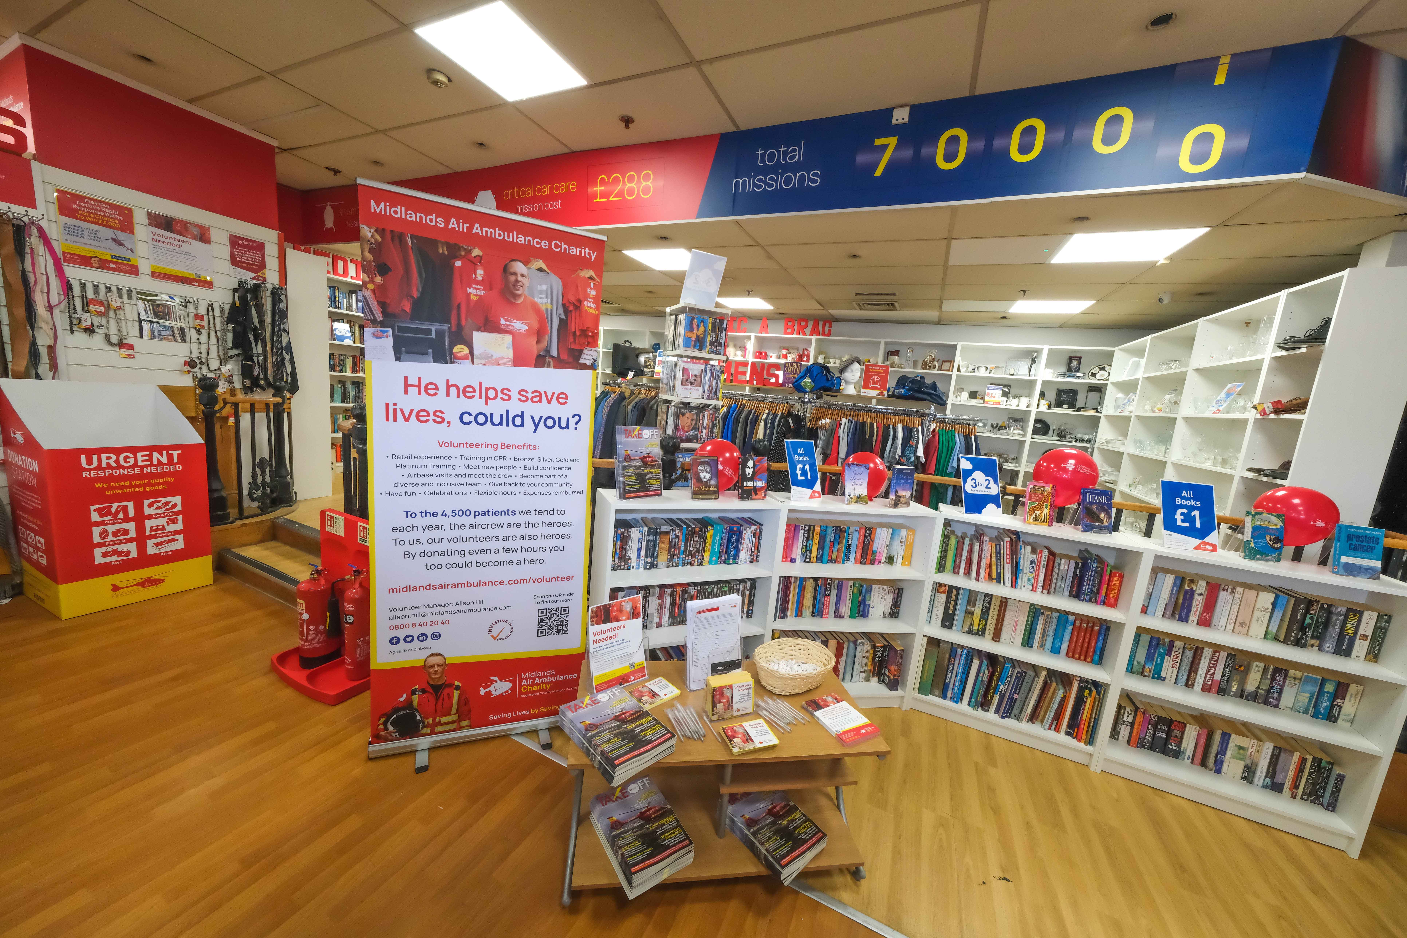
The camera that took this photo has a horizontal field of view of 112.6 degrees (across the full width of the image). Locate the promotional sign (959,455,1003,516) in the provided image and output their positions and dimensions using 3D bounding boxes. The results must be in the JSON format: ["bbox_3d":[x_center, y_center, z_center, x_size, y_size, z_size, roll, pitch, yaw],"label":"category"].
[{"bbox_3d":[1.432,0.087,2.419,0.212,0.298,0.030,4,-12,-8],"label":"promotional sign"}]

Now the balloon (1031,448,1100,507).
[{"bbox_3d":[1.743,0.045,2.263,0.260,0.285,0.260,9,9,24],"label":"balloon"}]

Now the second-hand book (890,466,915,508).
[{"bbox_3d":[1.007,0.096,2.379,0.130,0.198,0.028,1,5,-29],"label":"second-hand book"}]

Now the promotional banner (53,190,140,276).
[{"bbox_3d":[-3.768,-1.458,2.929,0.015,0.423,0.298,10,9,29],"label":"promotional banner"}]

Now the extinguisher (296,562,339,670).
[{"bbox_3d":[-1.916,0.720,2.345,0.168,0.505,0.172,9,9,25],"label":"extinguisher"}]

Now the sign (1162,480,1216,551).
[{"bbox_3d":[2.117,0.204,2.046,0.212,0.298,0.030,6,-10,7],"label":"sign"}]

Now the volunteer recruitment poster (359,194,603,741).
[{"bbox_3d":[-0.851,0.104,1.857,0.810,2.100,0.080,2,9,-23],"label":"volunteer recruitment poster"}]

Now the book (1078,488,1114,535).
[{"bbox_3d":[1.839,0.201,2.191,0.137,0.202,0.016,5,-6,0],"label":"book"}]

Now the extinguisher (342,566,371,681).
[{"bbox_3d":[-1.669,0.734,2.262,0.120,0.565,0.125,9,9,24],"label":"extinguisher"}]

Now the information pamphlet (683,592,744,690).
[{"bbox_3d":[0.045,0.622,1.690,0.215,0.300,0.050,1,-4,-25],"label":"information pamphlet"}]

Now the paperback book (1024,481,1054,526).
[{"bbox_3d":[1.612,0.169,2.245,0.125,0.195,0.025,7,-5,14],"label":"paperback book"}]

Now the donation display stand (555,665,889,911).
[{"bbox_3d":[0.039,1.037,1.627,0.955,0.500,0.495,4,8,-10],"label":"donation display stand"}]

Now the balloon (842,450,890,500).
[{"bbox_3d":[0.853,0.038,2.470,0.235,0.260,0.235,4,8,-11],"label":"balloon"}]

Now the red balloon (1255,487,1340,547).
[{"bbox_3d":[2.446,0.200,1.941,0.228,0.245,0.228,9,9,25],"label":"red balloon"}]

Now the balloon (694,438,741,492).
[{"bbox_3d":[0.071,-0.016,2.240,0.235,0.260,0.235,4,8,-11],"label":"balloon"}]

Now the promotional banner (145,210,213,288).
[{"bbox_3d":[-3.590,-1.492,3.230,0.015,0.420,0.297,10,9,29],"label":"promotional banner"}]

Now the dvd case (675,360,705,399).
[{"bbox_3d":[-0.072,-0.486,2.560,0.140,0.190,0.020,3,8,-15],"label":"dvd case"}]

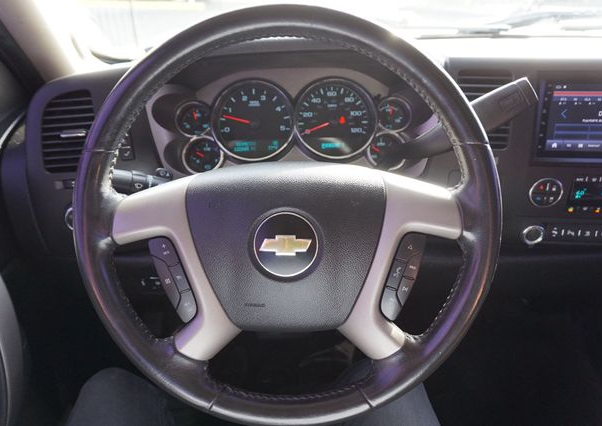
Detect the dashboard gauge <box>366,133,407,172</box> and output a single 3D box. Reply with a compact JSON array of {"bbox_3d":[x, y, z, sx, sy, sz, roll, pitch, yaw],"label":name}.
[{"bbox_3d":[0.115,-0.082,0.582,0.056,0.053,0.020,-2,0,-2],"label":"dashboard gauge"}]

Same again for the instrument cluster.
[{"bbox_3d":[-0.019,-0.113,0.580,0.346,0.129,0.050,-2,0,-2],"label":"instrument cluster"}]

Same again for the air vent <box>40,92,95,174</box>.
[{"bbox_3d":[-0.297,-0.104,0.554,0.061,0.104,0.040,-8,10,-16],"label":"air vent"}]

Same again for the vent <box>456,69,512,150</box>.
[{"bbox_3d":[0.244,-0.138,0.580,0.069,0.105,0.040,2,11,7],"label":"vent"}]

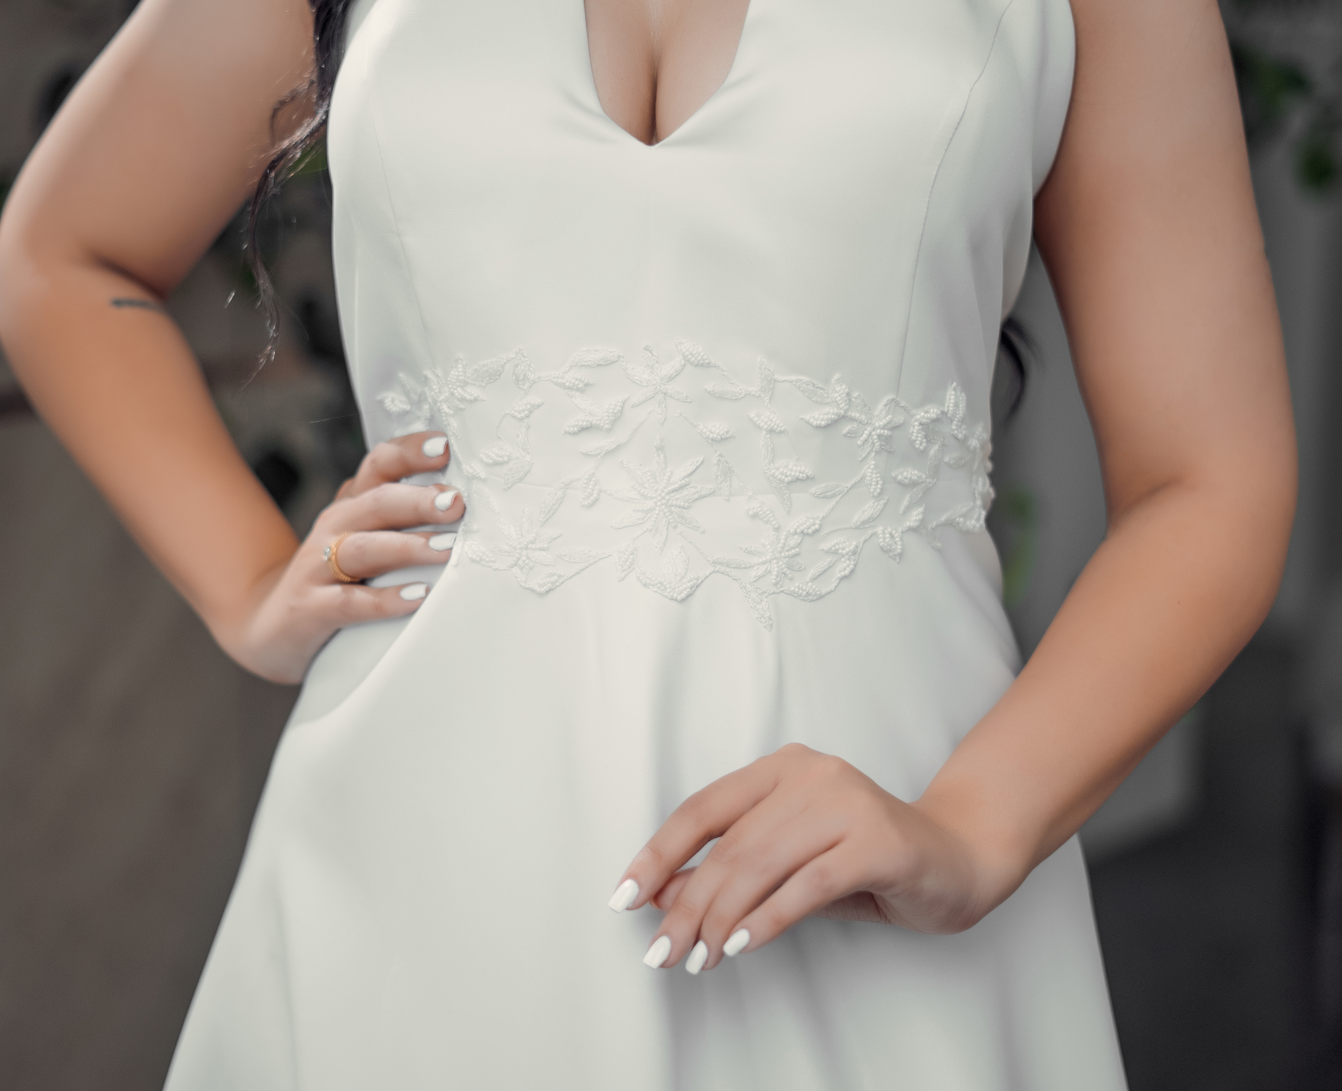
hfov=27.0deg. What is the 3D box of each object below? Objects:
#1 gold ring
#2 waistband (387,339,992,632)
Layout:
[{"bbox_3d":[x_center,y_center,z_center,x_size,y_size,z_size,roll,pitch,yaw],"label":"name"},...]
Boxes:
[{"bbox_3d":[-0.137,0.005,1.189,0.024,0.021,0.004,5,-6,-30],"label":"gold ring"},{"bbox_3d":[0.006,-0.025,1.197,0.272,0.120,0.130,0,1,6],"label":"waistband"}]

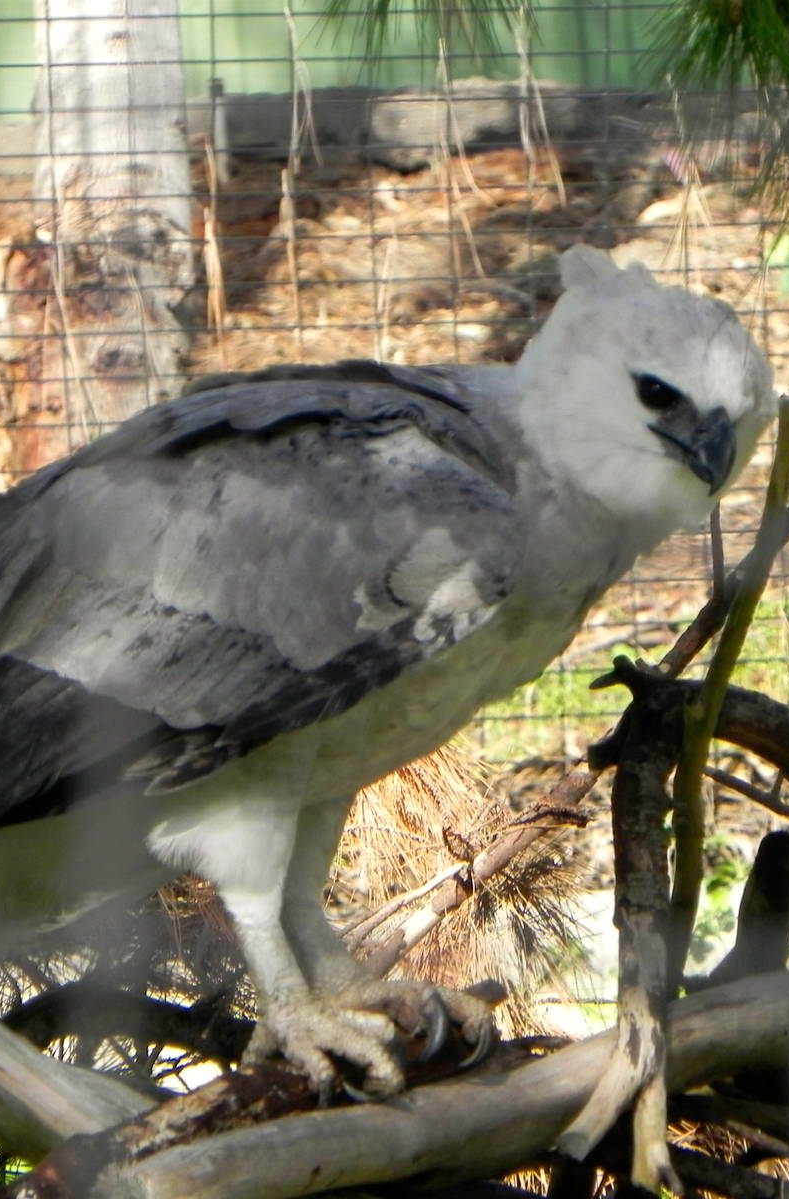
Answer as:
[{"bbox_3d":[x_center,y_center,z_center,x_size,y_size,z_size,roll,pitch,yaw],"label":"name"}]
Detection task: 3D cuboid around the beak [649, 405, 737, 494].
[{"bbox_3d":[0.199,-0.099,11.500,0.056,0.054,0.040,33,9,40],"label":"beak"}]

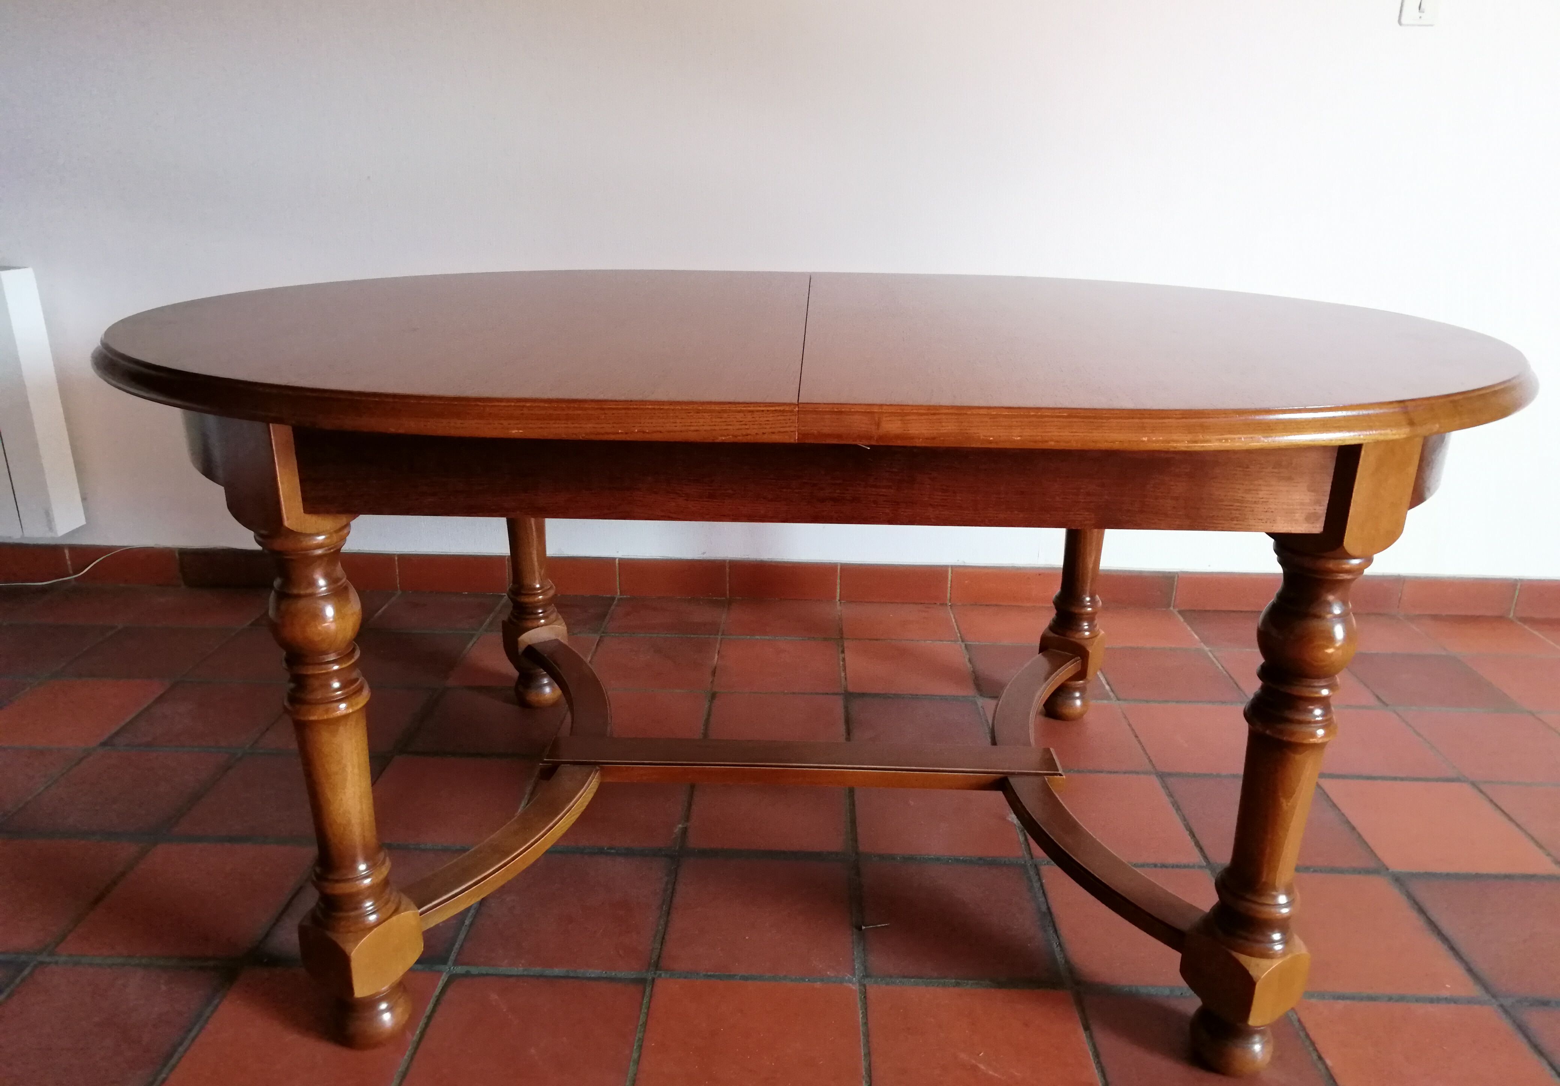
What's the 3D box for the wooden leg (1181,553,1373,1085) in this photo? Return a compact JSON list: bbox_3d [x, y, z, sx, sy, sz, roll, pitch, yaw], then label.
[{"bbox_3d":[0.505,0.282,1.107,0.103,0.622,0.103,-10,21,-28],"label":"wooden leg"}]

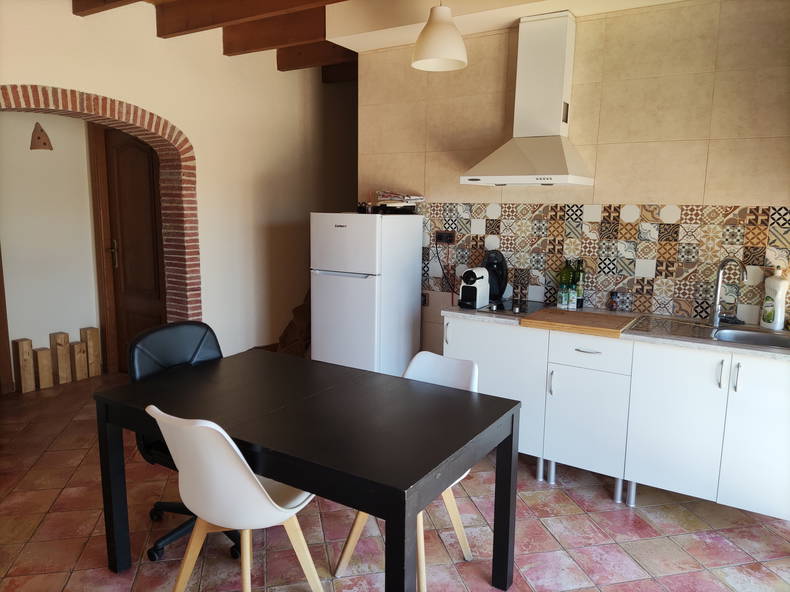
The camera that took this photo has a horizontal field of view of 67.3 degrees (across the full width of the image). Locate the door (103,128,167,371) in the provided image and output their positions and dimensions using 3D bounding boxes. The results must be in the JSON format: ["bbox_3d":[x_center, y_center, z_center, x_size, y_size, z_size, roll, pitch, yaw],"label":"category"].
[{"bbox_3d":[-2.046,-0.313,4.756,0.725,2.020,0.040,6,11,32],"label":"door"}]

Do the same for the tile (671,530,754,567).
[{"bbox_3d":[1.384,1.106,2.582,0.247,0.012,0.247,-2,10,-12],"label":"tile"}]

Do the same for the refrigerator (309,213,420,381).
[{"bbox_3d":[-0.175,0.157,3.921,0.505,1.396,0.530,7,11,33],"label":"refrigerator"}]

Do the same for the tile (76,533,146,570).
[{"bbox_3d":[-1.202,1.094,2.537,0.247,0.012,0.247,-2,10,-12],"label":"tile"}]

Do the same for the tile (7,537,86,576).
[{"bbox_3d":[-1.445,1.093,2.482,0.247,0.012,0.247,-1,9,-12],"label":"tile"}]

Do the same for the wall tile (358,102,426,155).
[{"bbox_3d":[-0.019,-1.135,4.020,0.545,0.331,0.010,7,11,33],"label":"wall tile"}]

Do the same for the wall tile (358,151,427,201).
[{"bbox_3d":[-0.021,-0.814,4.073,0.545,0.320,0.010,7,11,33],"label":"wall tile"}]

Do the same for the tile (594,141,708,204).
[{"bbox_3d":[1.353,-0.646,3.161,0.546,0.326,0.010,6,11,32],"label":"tile"}]

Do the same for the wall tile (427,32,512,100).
[{"bbox_3d":[0.439,-1.397,3.643,0.545,0.334,0.010,6,11,32],"label":"wall tile"}]

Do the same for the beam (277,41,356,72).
[{"bbox_3d":[-0.544,-1.851,4.511,0.880,0.182,0.070,7,11,33],"label":"beam"}]

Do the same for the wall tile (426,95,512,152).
[{"bbox_3d":[0.440,-1.083,3.725,0.550,0.331,0.010,7,11,33],"label":"wall tile"}]

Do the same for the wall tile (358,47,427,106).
[{"bbox_3d":[-0.021,-1.452,3.936,0.545,0.336,0.010,6,11,32],"label":"wall tile"}]

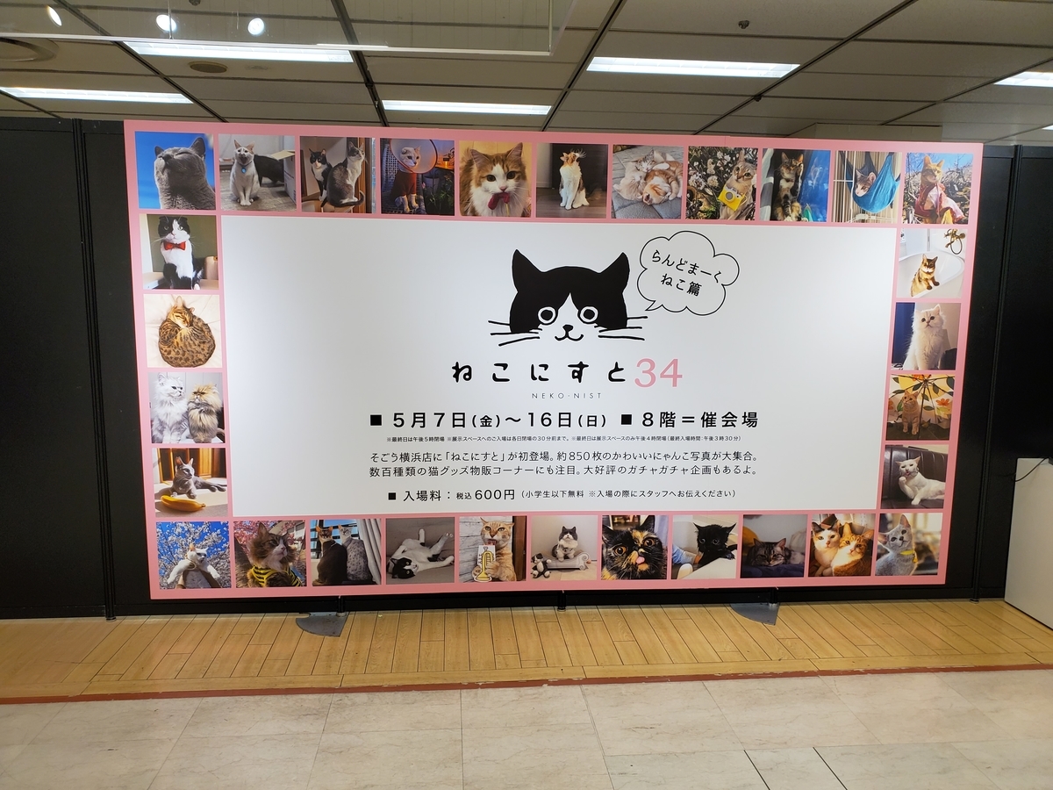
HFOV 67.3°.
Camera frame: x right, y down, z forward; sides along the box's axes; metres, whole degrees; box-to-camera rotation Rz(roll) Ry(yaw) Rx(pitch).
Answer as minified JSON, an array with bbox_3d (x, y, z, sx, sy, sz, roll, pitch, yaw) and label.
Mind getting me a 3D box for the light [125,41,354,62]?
[{"bbox_3d":[-1.626,-1.984,4.534,1.230,0.060,0.280,0,8,-5],"label":"light"}]

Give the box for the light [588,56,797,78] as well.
[{"bbox_3d":[0.997,-1.985,4.765,1.230,0.060,0.280,0,8,-5],"label":"light"}]

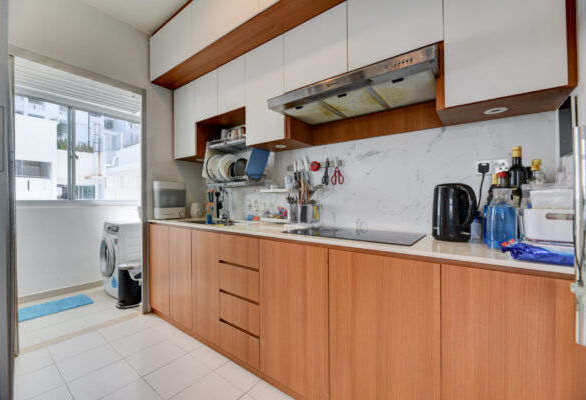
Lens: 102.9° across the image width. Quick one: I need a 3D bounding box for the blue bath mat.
[{"bbox_3d":[-2.512,1.122,2.444,0.430,0.015,0.570,0,0,36],"label":"blue bath mat"}]

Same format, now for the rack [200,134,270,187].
[{"bbox_3d":[-0.565,-0.345,2.260,0.650,0.450,0.258,0,0,36],"label":"rack"}]

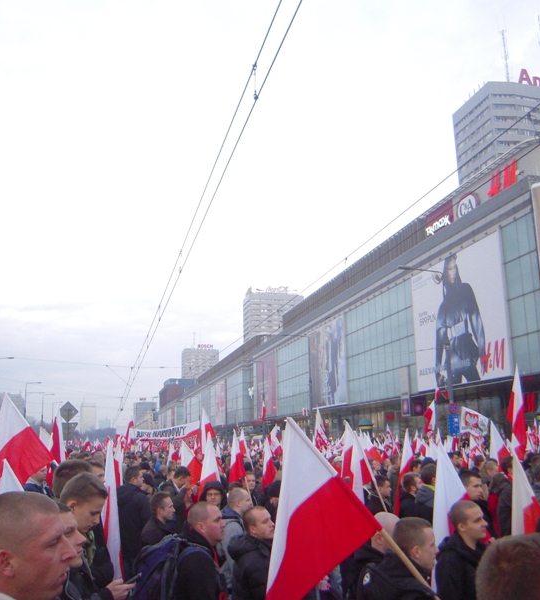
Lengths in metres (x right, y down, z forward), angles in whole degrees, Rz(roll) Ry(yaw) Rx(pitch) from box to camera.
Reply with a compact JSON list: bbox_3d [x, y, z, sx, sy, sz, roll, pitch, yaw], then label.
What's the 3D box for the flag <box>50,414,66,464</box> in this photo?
[{"bbox_3d":[-2.371,1.609,7.255,0.240,0.920,0.250,3,-12,-18],"label":"flag"}]

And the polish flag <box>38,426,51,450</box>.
[{"bbox_3d":[-4.182,2.568,12.000,0.350,0.650,0.200,3,-13,-19],"label":"polish flag"}]

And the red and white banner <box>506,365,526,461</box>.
[{"bbox_3d":[4.190,1.912,11.000,0.400,1.600,0.250,-6,-13,20],"label":"red and white banner"}]

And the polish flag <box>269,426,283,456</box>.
[{"bbox_3d":[0.144,3.691,17.000,0.420,0.850,0.200,-1,-12,0],"label":"polish flag"}]

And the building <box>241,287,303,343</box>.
[{"bbox_3d":[2.091,36.001,350.669,30.000,80.000,16.000,2,-12,-13],"label":"building"}]

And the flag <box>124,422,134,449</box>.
[{"bbox_3d":[-5.645,5.404,26.000,0.420,1.150,0.200,1,-12,-12],"label":"flag"}]

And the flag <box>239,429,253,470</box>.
[{"bbox_3d":[-0.398,2.445,10.512,0.240,0.680,0.220,-1,-12,-2],"label":"flag"}]

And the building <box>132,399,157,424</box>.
[{"bbox_3d":[-148.056,146.100,769.417,26.000,46.200,30.000,2,-12,-14],"label":"building"}]

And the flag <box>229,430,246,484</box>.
[{"bbox_3d":[-0.414,2.008,8.249,0.240,0.720,0.220,0,-12,-3],"label":"flag"}]

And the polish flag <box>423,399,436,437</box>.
[{"bbox_3d":[3.299,2.451,13.383,0.320,0.780,0.260,-4,-12,13],"label":"polish flag"}]

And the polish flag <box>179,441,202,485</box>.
[{"bbox_3d":[-1.044,2.161,8.500,0.340,0.650,0.220,1,-12,-7],"label":"polish flag"}]

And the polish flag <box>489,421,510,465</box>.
[{"bbox_3d":[2.949,1.865,8.296,0.310,0.740,0.250,-5,-12,18],"label":"polish flag"}]

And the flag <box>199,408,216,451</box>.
[{"bbox_3d":[-1.150,2.420,12.000,0.340,0.820,0.250,0,-12,-5],"label":"flag"}]

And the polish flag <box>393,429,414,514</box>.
[{"bbox_3d":[1.450,1.866,7.000,0.260,0.950,0.220,-3,-12,11],"label":"polish flag"}]

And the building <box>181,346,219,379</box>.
[{"bbox_3d":[-60.314,82.719,563.012,29.000,79.000,16.000,2,-12,-13],"label":"building"}]

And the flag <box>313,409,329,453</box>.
[{"bbox_3d":[1.327,3.455,17.000,0.420,1.200,0.220,-2,-12,4],"label":"flag"}]

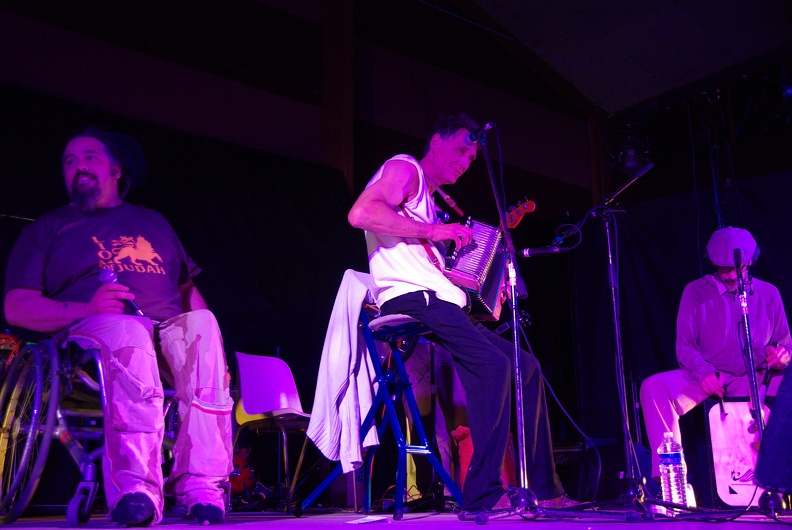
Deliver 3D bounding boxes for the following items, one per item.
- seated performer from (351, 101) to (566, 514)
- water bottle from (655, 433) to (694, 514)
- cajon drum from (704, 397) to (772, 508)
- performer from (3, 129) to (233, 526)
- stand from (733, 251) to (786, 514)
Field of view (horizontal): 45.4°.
[{"bbox_3d":[0.222,0.158,3.365,0.700,1.440,0.550,-6,-13,21],"label":"seated performer"},{"bbox_3d":[1.039,0.761,3.496,0.090,0.300,0.090,-1,-12,0],"label":"water bottle"},{"bbox_3d":[1.519,0.822,4.208,0.300,0.480,0.300,0,-13,-4],"label":"cajon drum"},{"bbox_3d":[-0.818,0.165,3.090,0.620,1.330,0.820,6,-14,-28],"label":"performer"},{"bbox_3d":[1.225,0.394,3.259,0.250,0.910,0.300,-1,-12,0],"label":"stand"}]

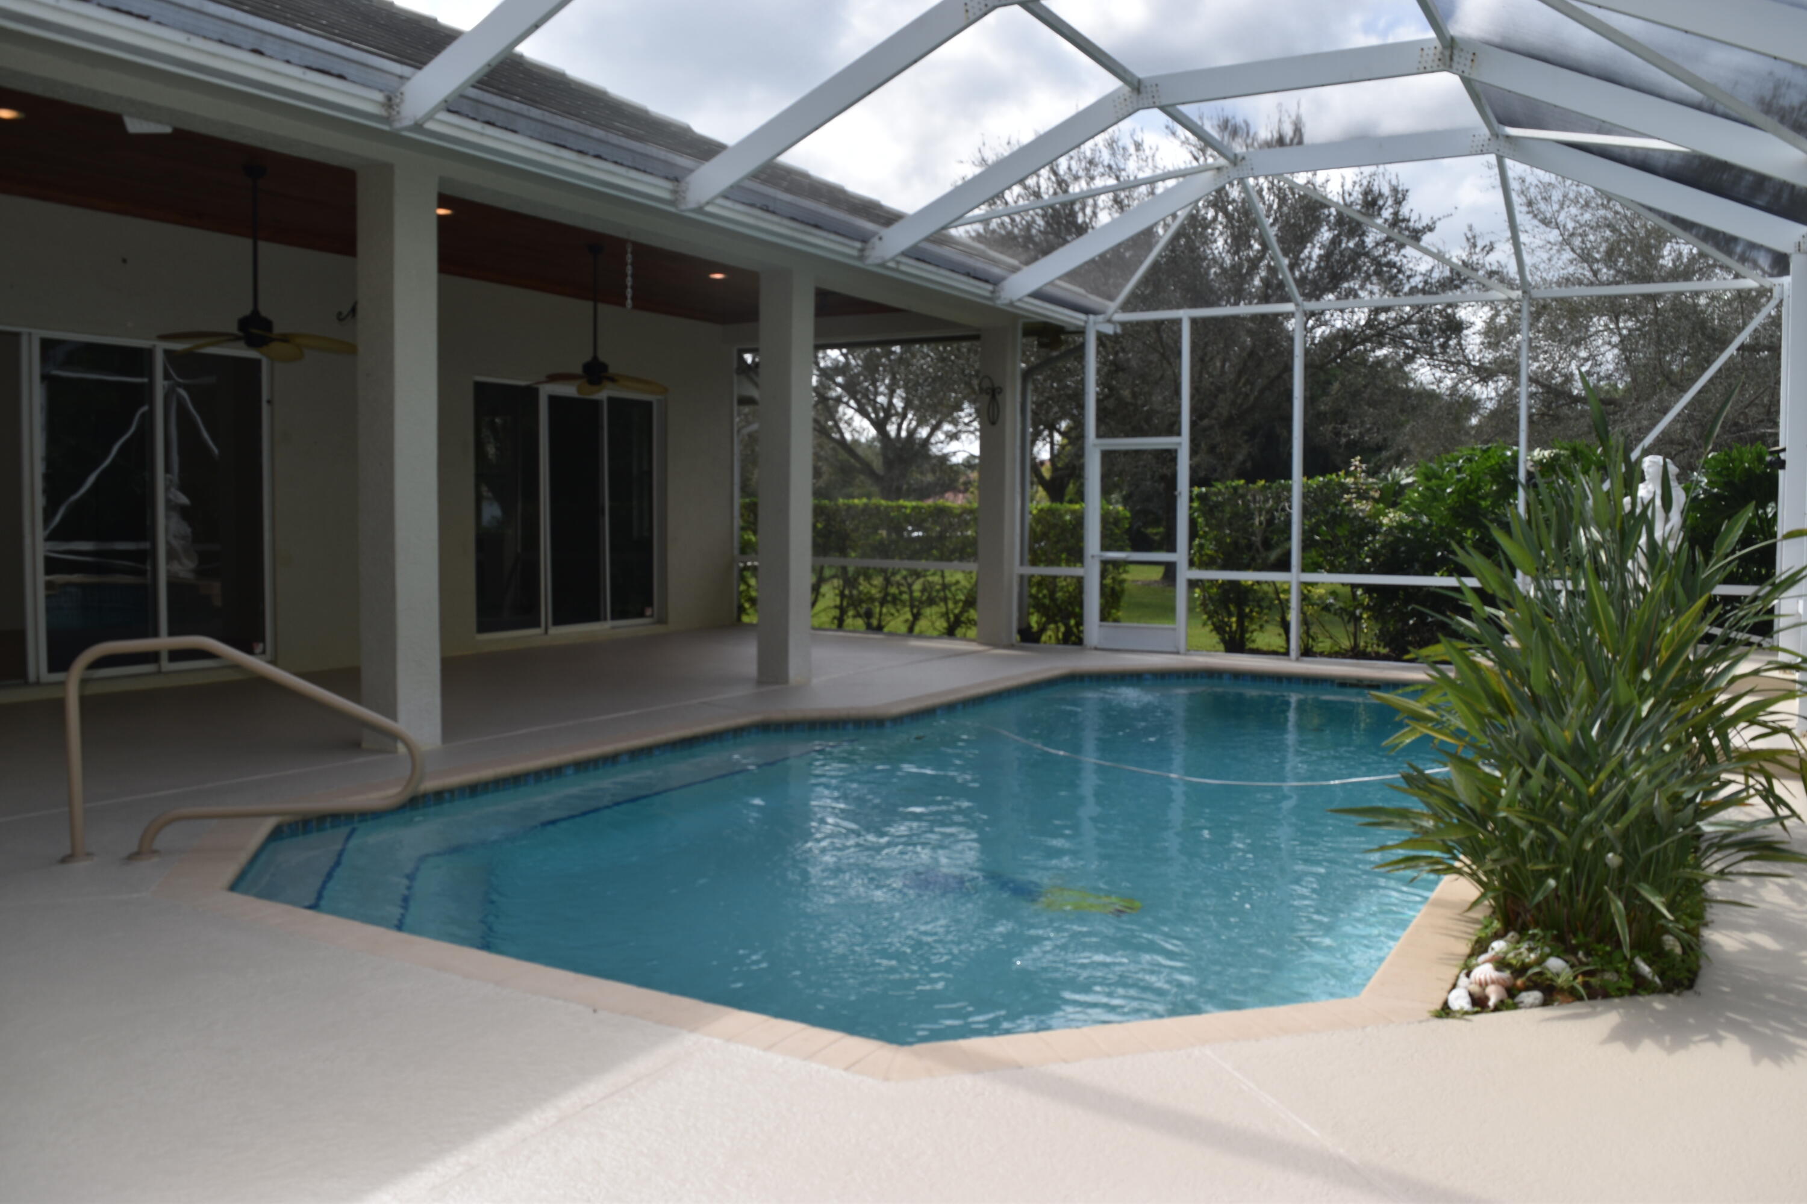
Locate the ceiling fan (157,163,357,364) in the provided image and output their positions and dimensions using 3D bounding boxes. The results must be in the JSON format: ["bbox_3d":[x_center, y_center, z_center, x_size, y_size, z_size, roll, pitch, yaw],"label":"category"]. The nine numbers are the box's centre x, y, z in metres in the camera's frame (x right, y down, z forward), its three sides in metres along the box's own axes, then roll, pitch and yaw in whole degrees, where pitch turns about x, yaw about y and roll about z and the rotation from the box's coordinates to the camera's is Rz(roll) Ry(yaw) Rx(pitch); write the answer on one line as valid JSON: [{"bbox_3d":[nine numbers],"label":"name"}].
[{"bbox_3d":[-4.005,-2.073,8.384,1.300,1.248,1.300,3,4,31],"label":"ceiling fan"}]

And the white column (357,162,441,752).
[{"bbox_3d":[-2.801,-0.801,7.532,0.305,3.220,0.305,3,4,31],"label":"white column"}]

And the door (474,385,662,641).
[{"bbox_3d":[-3.314,-0.924,13.771,0.120,2.453,2.635,3,4,31],"label":"door"}]

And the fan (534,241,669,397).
[{"bbox_3d":[-2.482,-2.253,10.931,1.300,1.257,1.300,3,4,31],"label":"fan"}]

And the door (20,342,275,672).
[{"bbox_3d":[-5.550,-0.690,10.100,0.120,2.421,1.870,3,4,31],"label":"door"}]

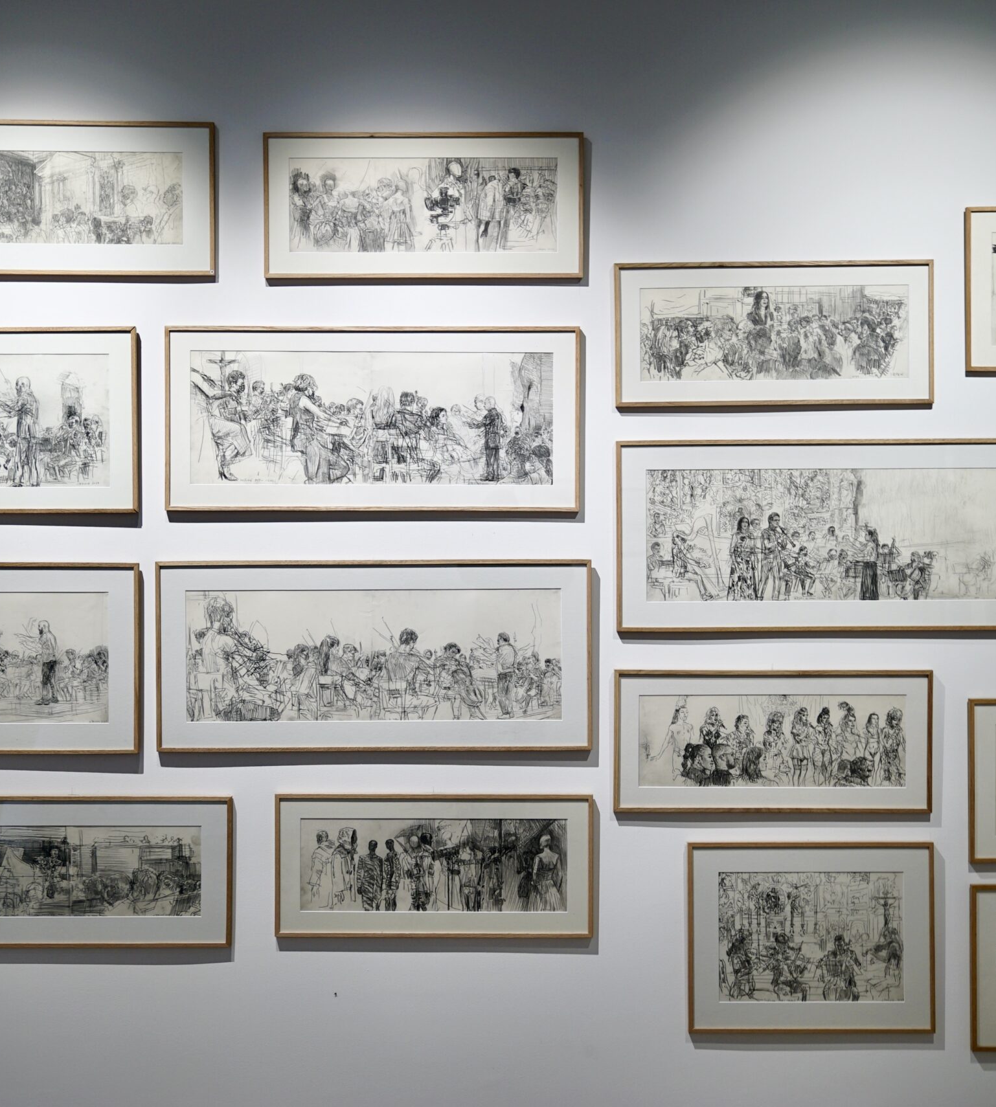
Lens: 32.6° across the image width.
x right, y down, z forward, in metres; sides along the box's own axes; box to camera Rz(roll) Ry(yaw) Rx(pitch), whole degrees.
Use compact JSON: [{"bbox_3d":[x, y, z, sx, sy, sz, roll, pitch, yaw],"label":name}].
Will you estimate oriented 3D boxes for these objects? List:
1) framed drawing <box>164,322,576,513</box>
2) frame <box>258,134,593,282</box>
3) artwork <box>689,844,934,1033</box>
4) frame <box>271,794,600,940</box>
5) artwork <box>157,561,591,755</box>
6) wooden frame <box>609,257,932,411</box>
[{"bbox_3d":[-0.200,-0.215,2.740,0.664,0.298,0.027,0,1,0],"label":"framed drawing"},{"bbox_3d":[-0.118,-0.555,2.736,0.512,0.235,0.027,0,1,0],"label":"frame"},{"bbox_3d":[0.503,0.617,2.752,0.397,0.310,0.027,0,1,0],"label":"artwork"},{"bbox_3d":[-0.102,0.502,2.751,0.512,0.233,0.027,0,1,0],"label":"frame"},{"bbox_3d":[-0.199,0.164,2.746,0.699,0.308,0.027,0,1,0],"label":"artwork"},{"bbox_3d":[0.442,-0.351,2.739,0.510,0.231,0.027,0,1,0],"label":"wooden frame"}]

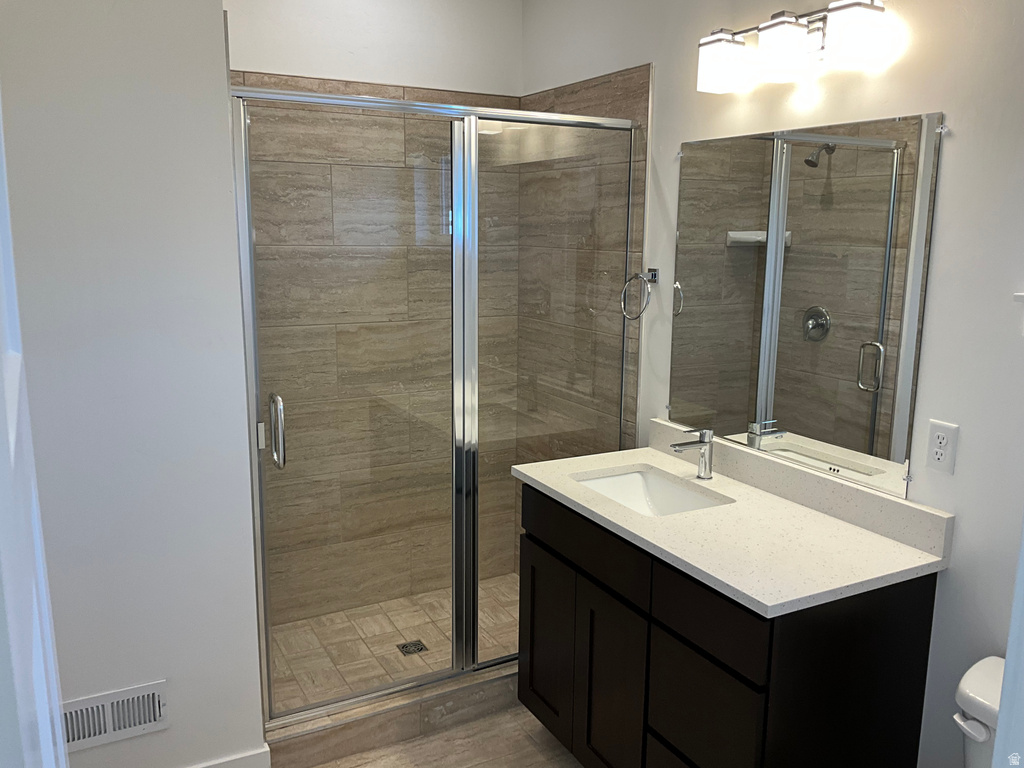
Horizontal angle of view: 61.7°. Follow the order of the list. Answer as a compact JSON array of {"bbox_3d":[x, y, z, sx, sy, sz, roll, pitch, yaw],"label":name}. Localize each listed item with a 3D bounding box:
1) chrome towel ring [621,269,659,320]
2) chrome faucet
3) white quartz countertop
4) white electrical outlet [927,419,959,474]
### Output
[{"bbox_3d":[0.443,-0.302,2.903,0.075,0.173,0.162,-5,12,-27],"label":"chrome towel ring"},{"bbox_3d":[0.536,0.214,2.567,0.165,0.152,0.046,-5,12,-27],"label":"chrome faucet"},{"bbox_3d":[0.511,0.346,2.353,0.567,0.028,1.113,-5,12,-27],"label":"white quartz countertop"},{"bbox_3d":[0.997,0.148,1.992,0.008,0.116,0.072,-5,12,-27],"label":"white electrical outlet"}]

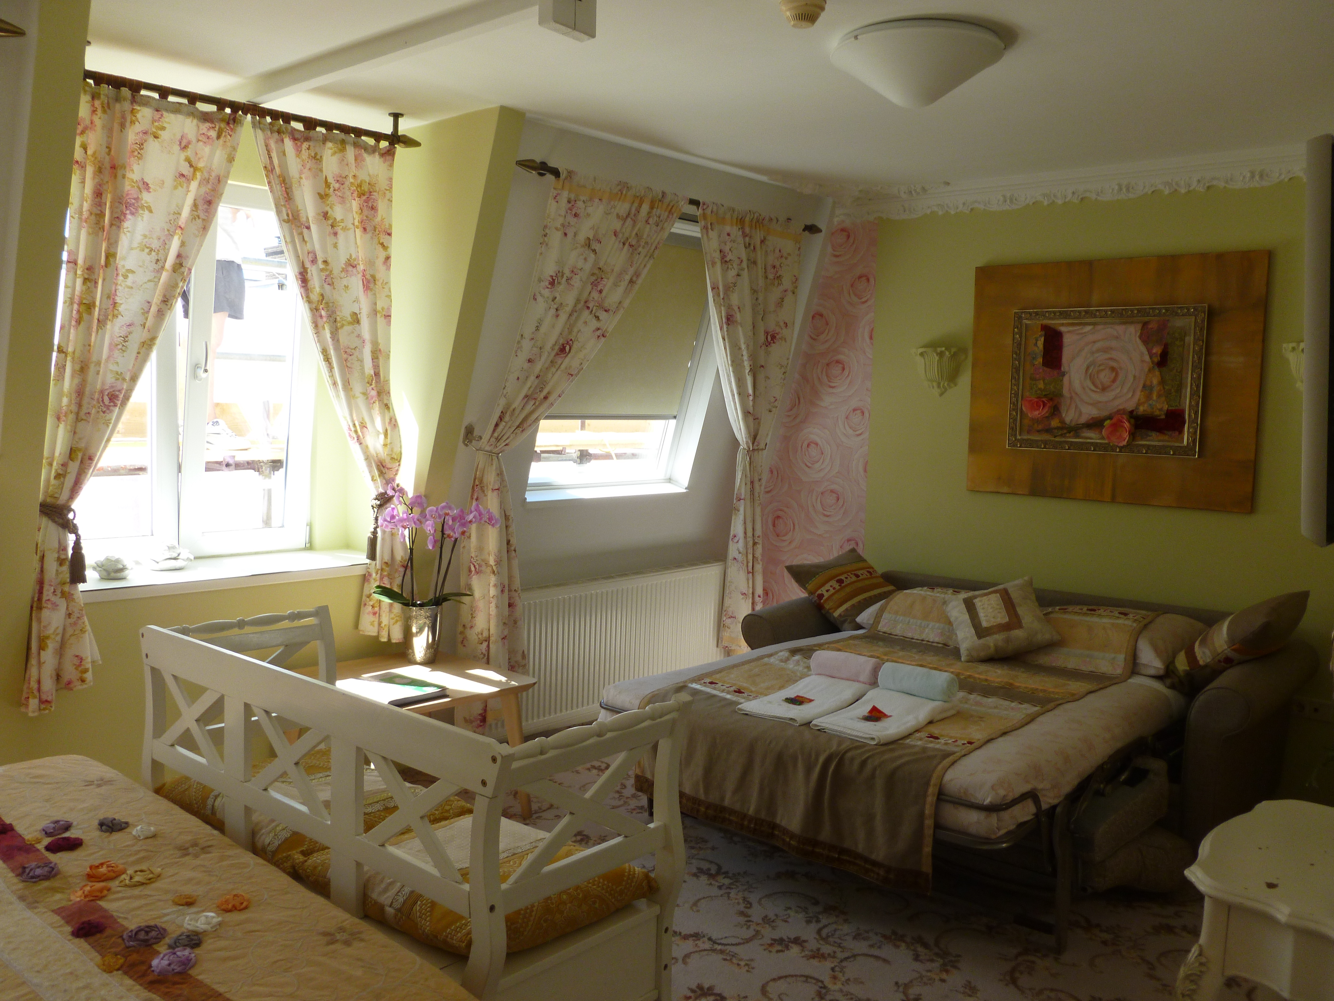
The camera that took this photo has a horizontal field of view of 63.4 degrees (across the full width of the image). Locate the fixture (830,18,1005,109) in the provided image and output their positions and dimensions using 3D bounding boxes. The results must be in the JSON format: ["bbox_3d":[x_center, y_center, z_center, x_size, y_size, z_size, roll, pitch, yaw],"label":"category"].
[{"bbox_3d":[0.679,-1.166,2.951,0.465,0.175,0.465,0,6,-12],"label":"fixture"}]

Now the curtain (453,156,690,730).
[{"bbox_3d":[-0.374,-0.179,4.309,0.340,2.120,0.920,6,7,43],"label":"curtain"}]

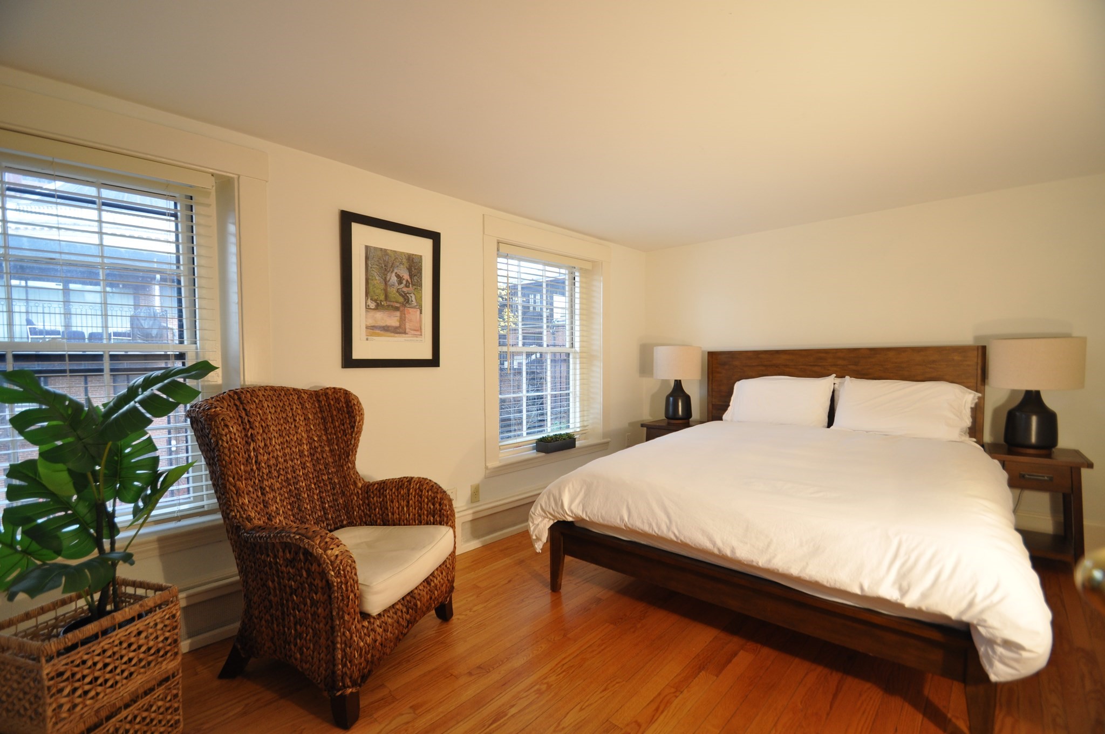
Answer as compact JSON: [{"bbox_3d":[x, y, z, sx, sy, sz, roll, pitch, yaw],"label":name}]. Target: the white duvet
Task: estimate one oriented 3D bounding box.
[{"bbox_3d":[1.191,0.639,2.556,1.970,0.460,1.820,0,1,40],"label":"white duvet"}]

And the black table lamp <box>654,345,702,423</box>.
[{"bbox_3d":[1.031,0.149,3.782,0.370,0.630,0.370,0,1,40],"label":"black table lamp"}]

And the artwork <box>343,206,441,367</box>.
[{"bbox_3d":[-0.869,-0.397,2.542,0.030,0.800,0.580,0,1,43],"label":"artwork"}]

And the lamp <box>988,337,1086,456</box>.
[{"bbox_3d":[2.637,0.154,2.526,0.370,0.630,0.370,0,1,40],"label":"lamp"}]

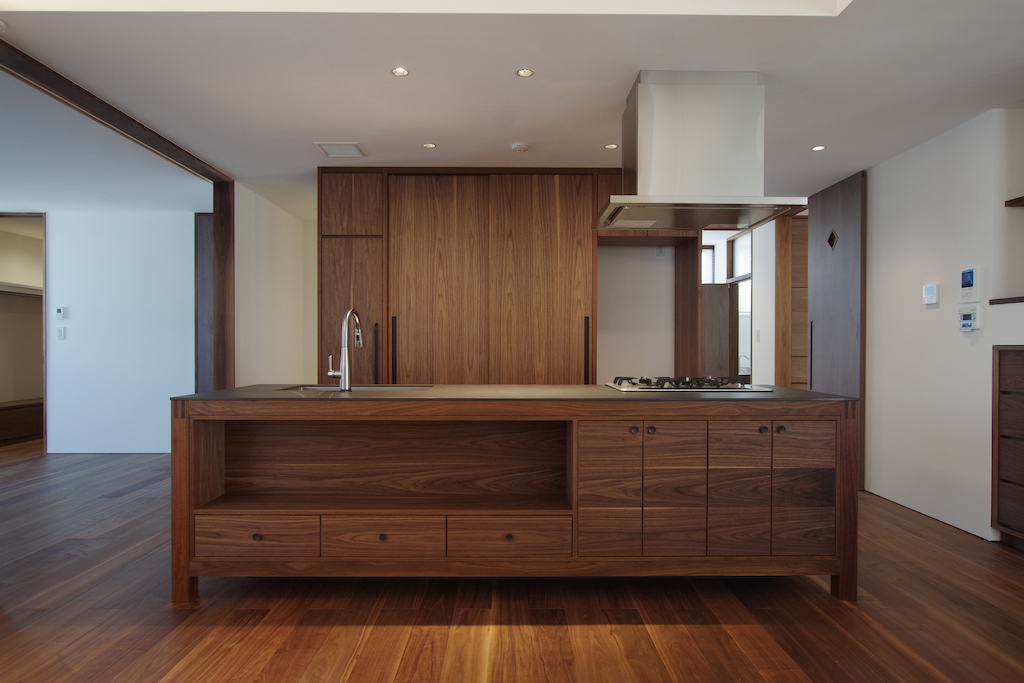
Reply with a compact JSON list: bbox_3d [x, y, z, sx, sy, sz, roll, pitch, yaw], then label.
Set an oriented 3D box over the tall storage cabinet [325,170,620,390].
[{"bbox_3d":[-0.400,-0.100,4.770,2.120,2.400,0.600,0,0,0],"label":"tall storage cabinet"}]

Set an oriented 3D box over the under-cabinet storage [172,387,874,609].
[{"bbox_3d":[0.014,0.671,2.943,2.900,0.860,0.855,0,0,0],"label":"under-cabinet storage"}]

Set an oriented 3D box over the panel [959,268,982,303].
[{"bbox_3d":[2.647,-0.317,3.450,0.028,0.189,0.125,0,0,0],"label":"panel"}]

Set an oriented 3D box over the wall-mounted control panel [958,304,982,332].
[{"bbox_3d":[2.645,-0.128,3.455,0.030,0.137,0.133,0,0,0],"label":"wall-mounted control panel"}]

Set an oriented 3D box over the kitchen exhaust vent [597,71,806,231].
[{"bbox_3d":[0.900,-0.961,3.030,0.900,0.680,0.625,0,0,0],"label":"kitchen exhaust vent"}]

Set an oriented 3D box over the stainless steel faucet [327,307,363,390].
[{"bbox_3d":[-0.846,0.038,3.045,0.120,0.408,0.260,0,0,3],"label":"stainless steel faucet"}]

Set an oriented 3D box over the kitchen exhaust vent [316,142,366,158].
[{"bbox_3d":[-1.155,-1.290,4.060,0.285,0.020,0.310,0,0,0],"label":"kitchen exhaust vent"}]

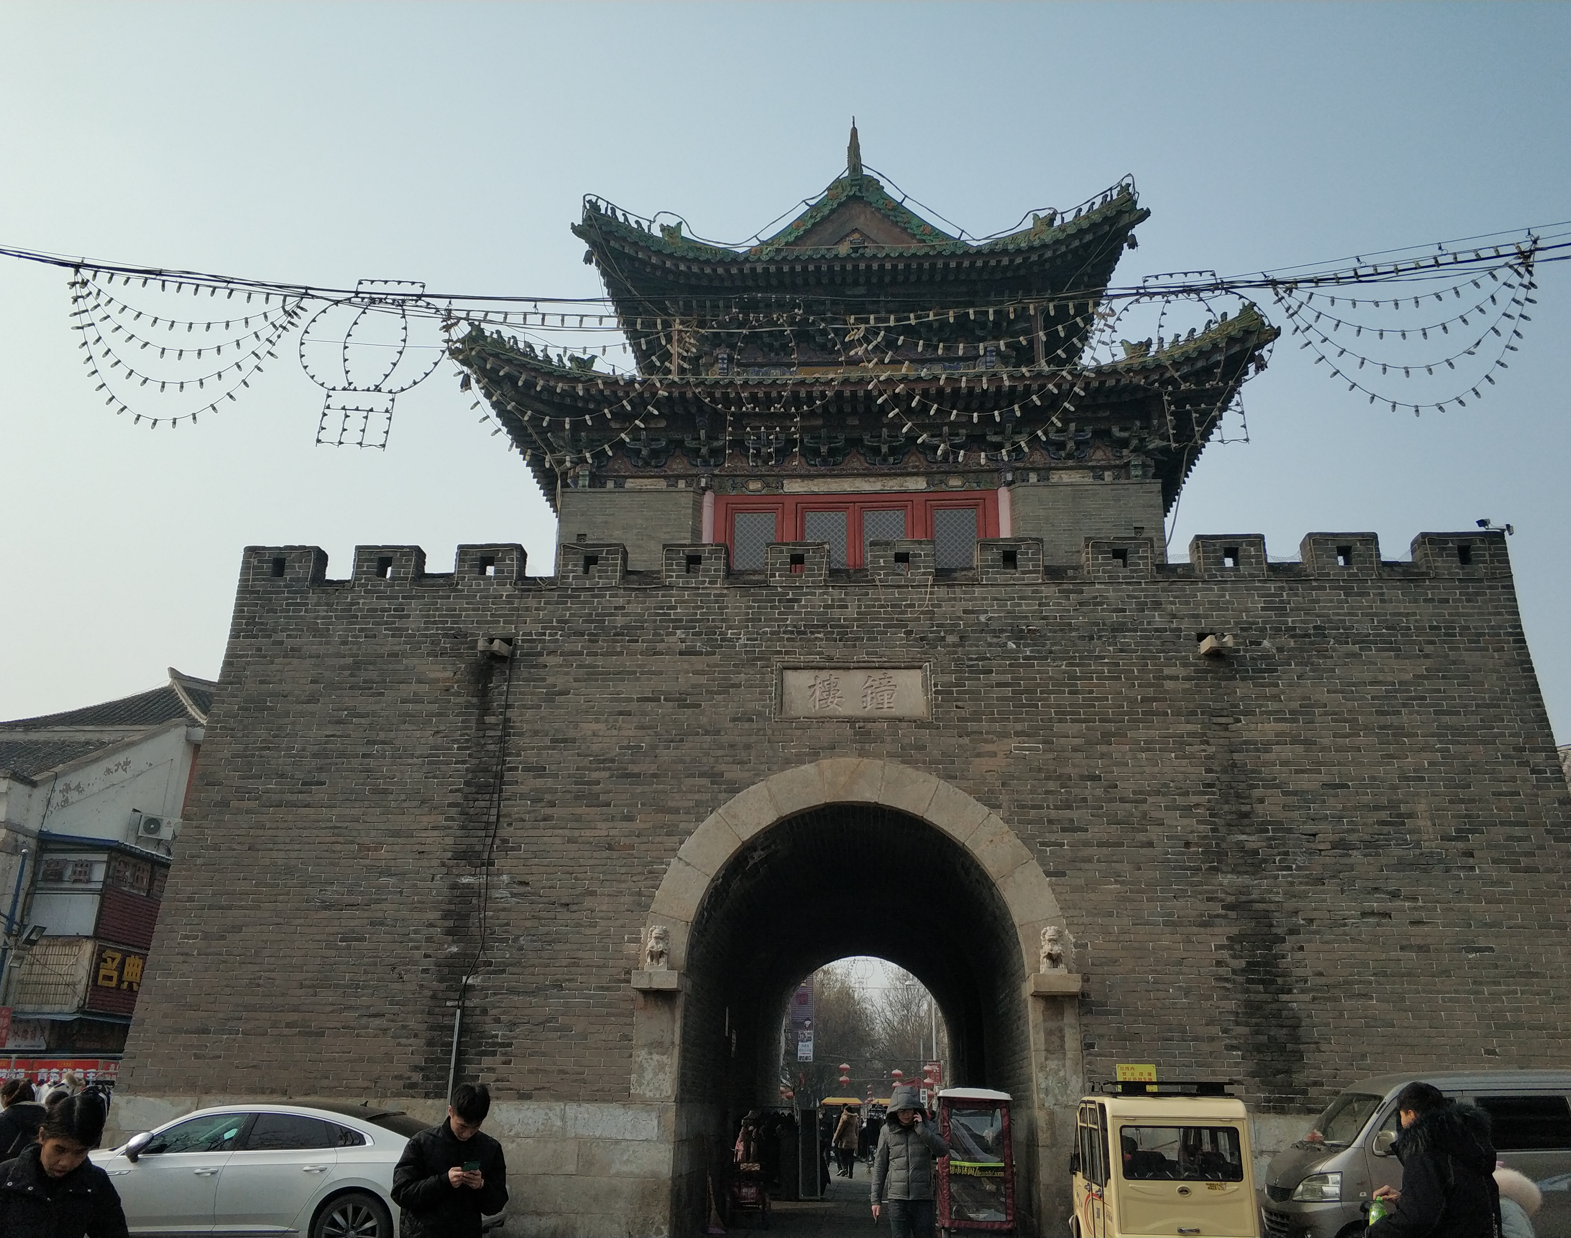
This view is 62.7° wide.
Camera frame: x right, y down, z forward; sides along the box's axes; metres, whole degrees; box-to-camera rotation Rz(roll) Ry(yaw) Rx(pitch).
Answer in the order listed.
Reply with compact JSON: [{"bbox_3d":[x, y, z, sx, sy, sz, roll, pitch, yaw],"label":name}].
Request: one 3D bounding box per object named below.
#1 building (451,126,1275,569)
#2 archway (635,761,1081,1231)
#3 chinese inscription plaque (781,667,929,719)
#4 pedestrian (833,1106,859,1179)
[{"bbox_3d":[1.499,-2.694,26.498,12.900,12.200,12.600,0,-21,4],"label":"building"},{"bbox_3d":[0.805,4.359,15.060,5.050,5.550,0.900,0,-21,4],"label":"archway"},{"bbox_3d":[0.880,0.946,16.404,1.880,0.690,0.100,0,-23,4],"label":"chinese inscription plaque"},{"bbox_3d":[1.393,11.976,29.551,0.580,1.620,0.450,0,-21,4],"label":"pedestrian"}]

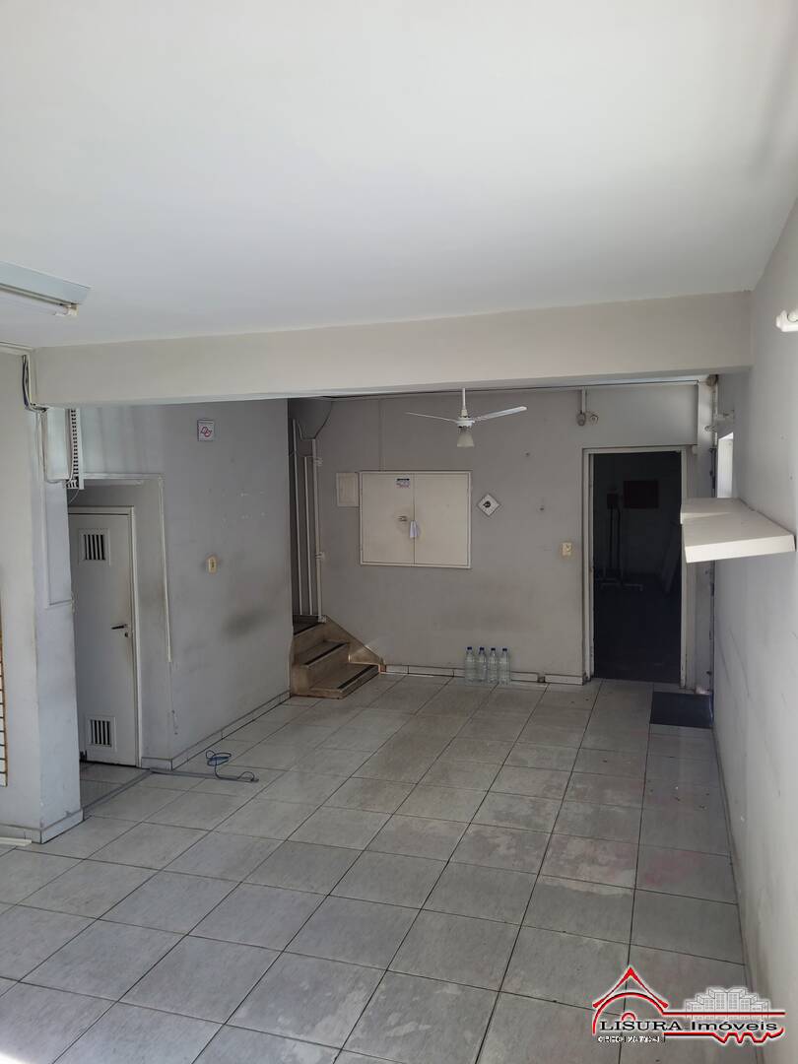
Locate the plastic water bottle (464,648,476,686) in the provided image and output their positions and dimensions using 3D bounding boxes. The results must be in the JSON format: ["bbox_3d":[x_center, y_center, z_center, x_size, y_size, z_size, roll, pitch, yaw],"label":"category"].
[{"bbox_3d":[0.661,1.237,7.387,0.094,0.335,0.094,0,4,19],"label":"plastic water bottle"}]

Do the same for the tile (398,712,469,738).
[{"bbox_3d":[0.267,1.512,6.186,0.451,0.010,0.451,0,4,19],"label":"tile"}]

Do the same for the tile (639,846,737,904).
[{"bbox_3d":[1.385,1.637,3.864,0.437,0.010,0.451,0,4,19],"label":"tile"}]

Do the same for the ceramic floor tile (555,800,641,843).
[{"bbox_3d":[1.115,1.606,4.441,0.451,0.010,0.451,0,4,19],"label":"ceramic floor tile"}]

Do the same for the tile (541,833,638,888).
[{"bbox_3d":[0.967,1.640,4.006,0.451,0.010,0.451,0,4,19],"label":"tile"}]

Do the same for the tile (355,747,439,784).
[{"bbox_3d":[-0.026,1.554,5.233,0.447,0.010,0.451,0,4,19],"label":"tile"}]

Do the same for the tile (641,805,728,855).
[{"bbox_3d":[1.508,1.583,4.230,0.425,0.010,0.451,0,4,19],"label":"tile"}]

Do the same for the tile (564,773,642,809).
[{"bbox_3d":[1.255,1.567,4.848,0.450,0.010,0.450,0,4,19],"label":"tile"}]

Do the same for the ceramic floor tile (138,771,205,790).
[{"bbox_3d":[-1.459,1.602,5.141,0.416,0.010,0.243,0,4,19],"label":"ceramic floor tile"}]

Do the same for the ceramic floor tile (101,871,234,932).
[{"bbox_3d":[-1.038,1.705,3.691,0.447,0.010,0.447,0,4,19],"label":"ceramic floor tile"}]

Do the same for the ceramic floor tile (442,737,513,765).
[{"bbox_3d":[0.550,1.544,5.605,0.451,0.010,0.451,0,4,19],"label":"ceramic floor tile"}]

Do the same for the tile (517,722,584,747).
[{"bbox_3d":[1.112,1.481,5.798,0.447,0.010,0.447,0,4,19],"label":"tile"}]

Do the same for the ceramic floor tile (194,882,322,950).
[{"bbox_3d":[-0.610,1.697,3.533,0.447,0.010,0.451,0,4,19],"label":"ceramic floor tile"}]

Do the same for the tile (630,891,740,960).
[{"bbox_3d":[1.232,1.666,3.414,0.430,0.010,0.450,0,4,19],"label":"tile"}]

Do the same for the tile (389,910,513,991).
[{"bbox_3d":[0.238,1.705,3.273,0.450,0.010,0.450,0,4,19],"label":"tile"}]

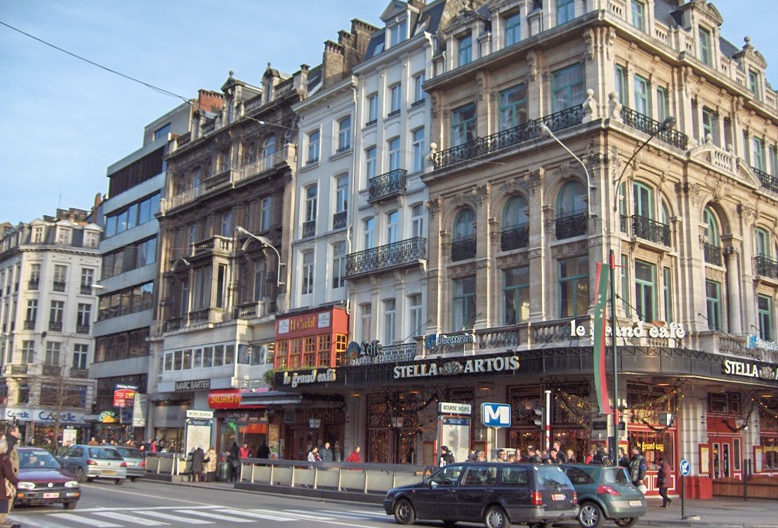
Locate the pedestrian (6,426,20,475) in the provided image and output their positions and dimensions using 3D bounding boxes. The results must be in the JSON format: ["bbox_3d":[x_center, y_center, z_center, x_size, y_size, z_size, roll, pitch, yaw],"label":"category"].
[{"bbox_3d":[-6.438,3.649,14.974,0.400,1.760,0.500,6,-13,-24],"label":"pedestrian"}]

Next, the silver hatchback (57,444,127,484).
[{"bbox_3d":[-12.153,8.087,35.421,1.690,1.390,4.030,11,-15,-39],"label":"silver hatchback"}]

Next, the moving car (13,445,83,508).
[{"bbox_3d":[-9.200,5.475,22.320,1.695,1.425,4.020,10,-15,-37],"label":"moving car"}]

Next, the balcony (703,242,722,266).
[{"bbox_3d":[13.566,-0.340,36.902,1.501,0.831,0.200,12,-16,-41],"label":"balcony"}]

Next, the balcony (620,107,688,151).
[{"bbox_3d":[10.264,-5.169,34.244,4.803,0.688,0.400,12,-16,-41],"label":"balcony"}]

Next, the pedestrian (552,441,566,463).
[{"bbox_3d":[5.025,6.153,25.792,0.350,1.830,0.500,2,-11,-5],"label":"pedestrian"}]

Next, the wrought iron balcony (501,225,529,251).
[{"bbox_3d":[4.987,-0.994,34.510,0.200,0.906,1.407,11,-15,-40],"label":"wrought iron balcony"}]

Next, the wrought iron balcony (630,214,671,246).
[{"bbox_3d":[10.190,-1.234,34.159,2.480,0.870,0.280,11,-15,-41],"label":"wrought iron balcony"}]

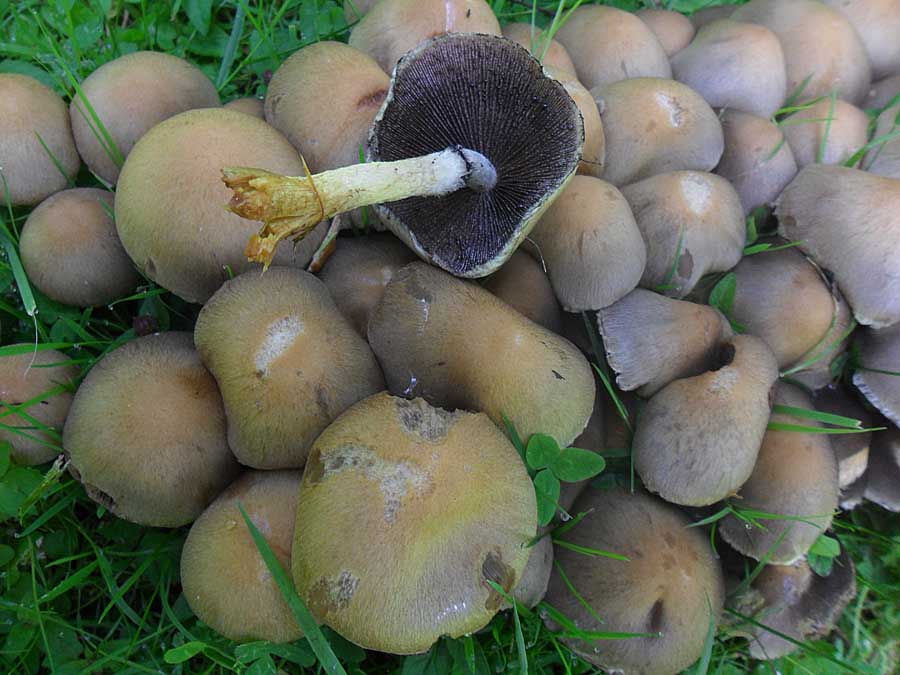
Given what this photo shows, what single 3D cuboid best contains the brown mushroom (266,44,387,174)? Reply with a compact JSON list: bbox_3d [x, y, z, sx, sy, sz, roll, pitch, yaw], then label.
[{"bbox_3d":[-0.067,-0.133,0.384,0.078,0.045,0.078,0,56,0],"label":"brown mushroom"}]

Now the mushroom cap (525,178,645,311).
[{"bbox_3d":[0.058,-0.045,0.287,0.053,0.041,0.053,0,44,0],"label":"mushroom cap"}]

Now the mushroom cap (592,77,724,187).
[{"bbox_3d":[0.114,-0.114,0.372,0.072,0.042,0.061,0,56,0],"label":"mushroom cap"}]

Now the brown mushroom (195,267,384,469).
[{"bbox_3d":[-0.061,0.003,0.252,0.069,0.042,0.074,-3,60,2],"label":"brown mushroom"}]

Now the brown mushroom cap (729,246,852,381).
[{"bbox_3d":[0.162,-0.018,0.322,0.064,0.040,0.064,7,60,-13],"label":"brown mushroom cap"}]

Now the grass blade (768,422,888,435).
[{"bbox_3d":[0.119,0.029,0.223,0.039,0.003,0.002,2,27,-3],"label":"grass blade"}]

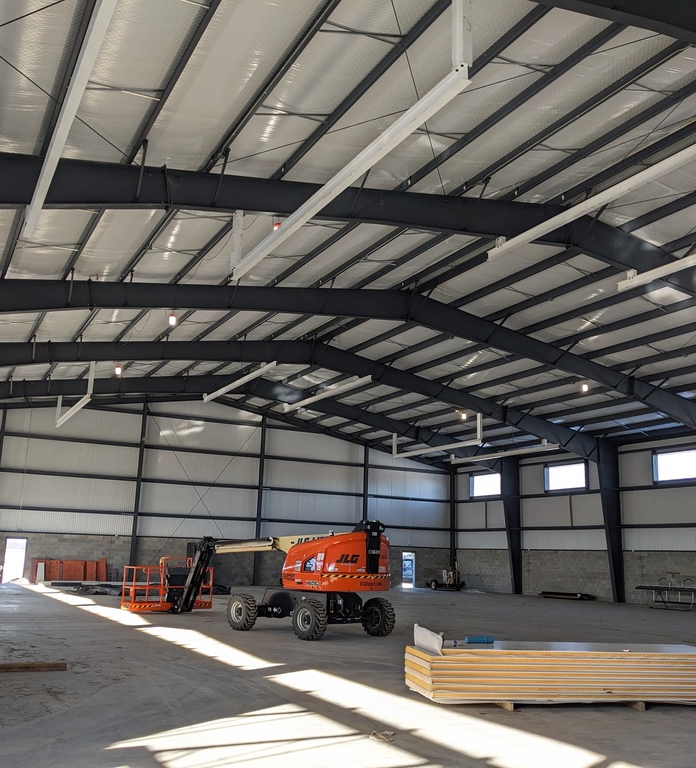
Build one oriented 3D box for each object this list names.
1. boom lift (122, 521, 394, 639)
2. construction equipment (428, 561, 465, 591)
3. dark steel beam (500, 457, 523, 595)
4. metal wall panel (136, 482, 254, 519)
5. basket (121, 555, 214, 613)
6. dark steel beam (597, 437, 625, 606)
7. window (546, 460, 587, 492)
[{"bbox_3d":[-2.510,4.937,20.918,2.450,2.620,8.860,12,-16,-41],"label":"boom lift"},{"bbox_3d":[5.825,11.358,47.360,1.700,1.700,1.600,8,-14,-27],"label":"construction equipment"},{"bbox_3d":[9.515,8.139,46.139,1.180,7.700,0.280,8,-14,-27],"label":"dark steel beam"},{"bbox_3d":[-8.282,6.635,44.847,6.850,1.600,0.100,8,-14,-27],"label":"metal wall panel"},{"bbox_3d":[-5.257,5.912,23.654,2.460,1.460,0.920,12,-16,-41],"label":"basket"},{"bbox_3d":[13.036,6.792,39.516,1.180,7.760,0.280,8,-14,-27],"label":"dark steel beam"},{"bbox_3d":[11.902,5.111,43.670,0.200,1.520,3.100,8,-14,-27],"label":"window"}]

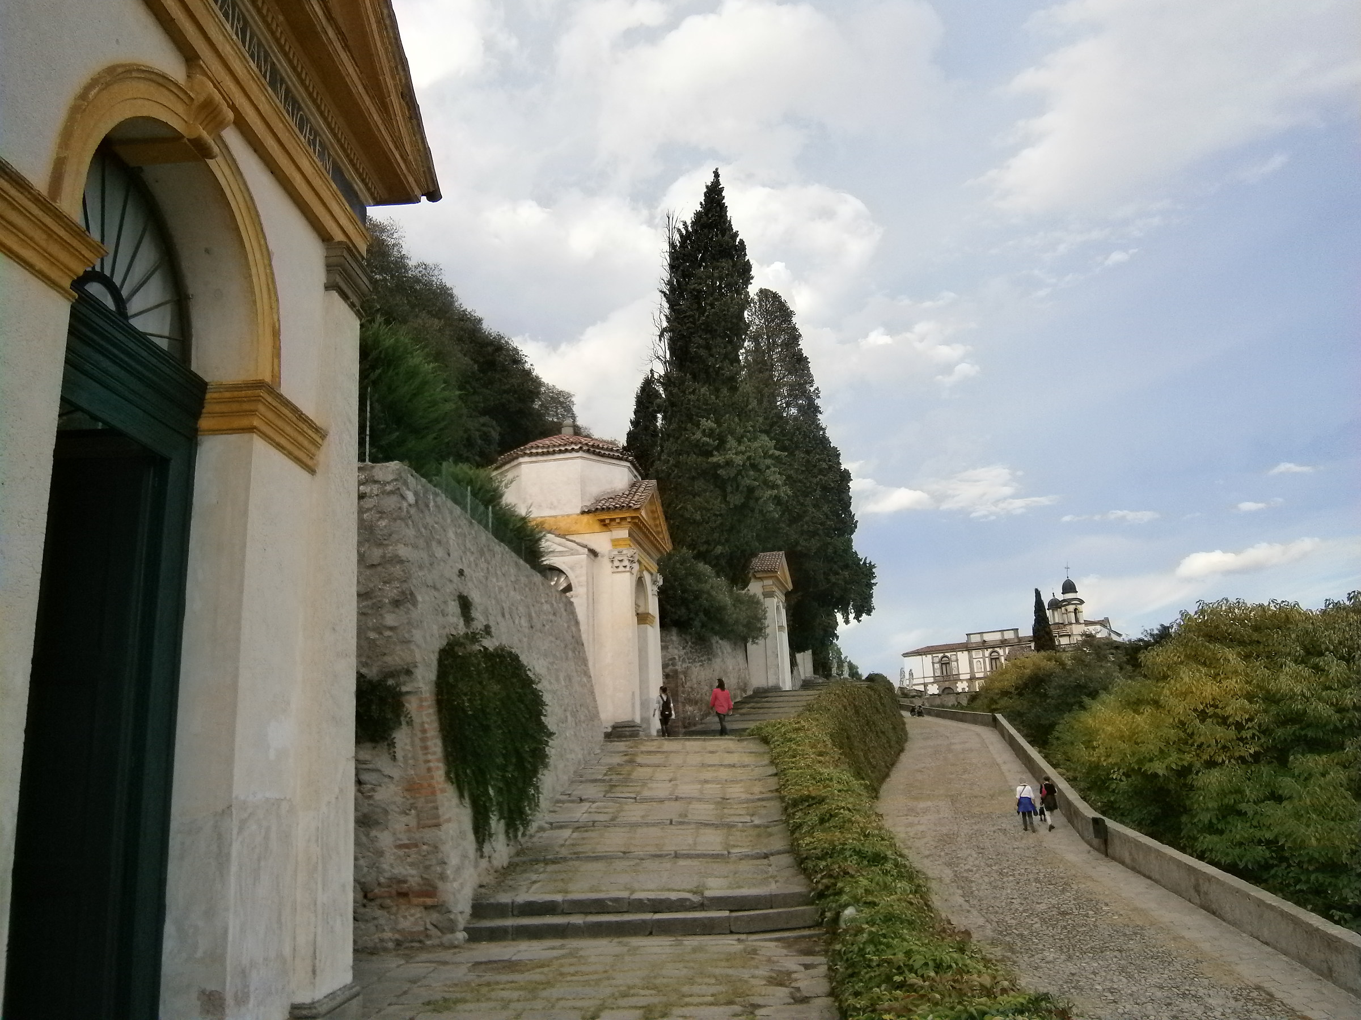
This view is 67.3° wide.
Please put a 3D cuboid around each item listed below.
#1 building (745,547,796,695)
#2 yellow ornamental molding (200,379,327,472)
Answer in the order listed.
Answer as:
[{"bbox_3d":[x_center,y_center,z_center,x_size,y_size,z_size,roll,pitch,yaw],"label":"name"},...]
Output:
[{"bbox_3d":[5.150,6.754,61.303,2.650,8.400,5.500,-7,-15,12],"label":"building"},{"bbox_3d":[-2.360,-0.437,5.827,0.380,0.285,0.900,-4,-15,2],"label":"yellow ornamental molding"}]

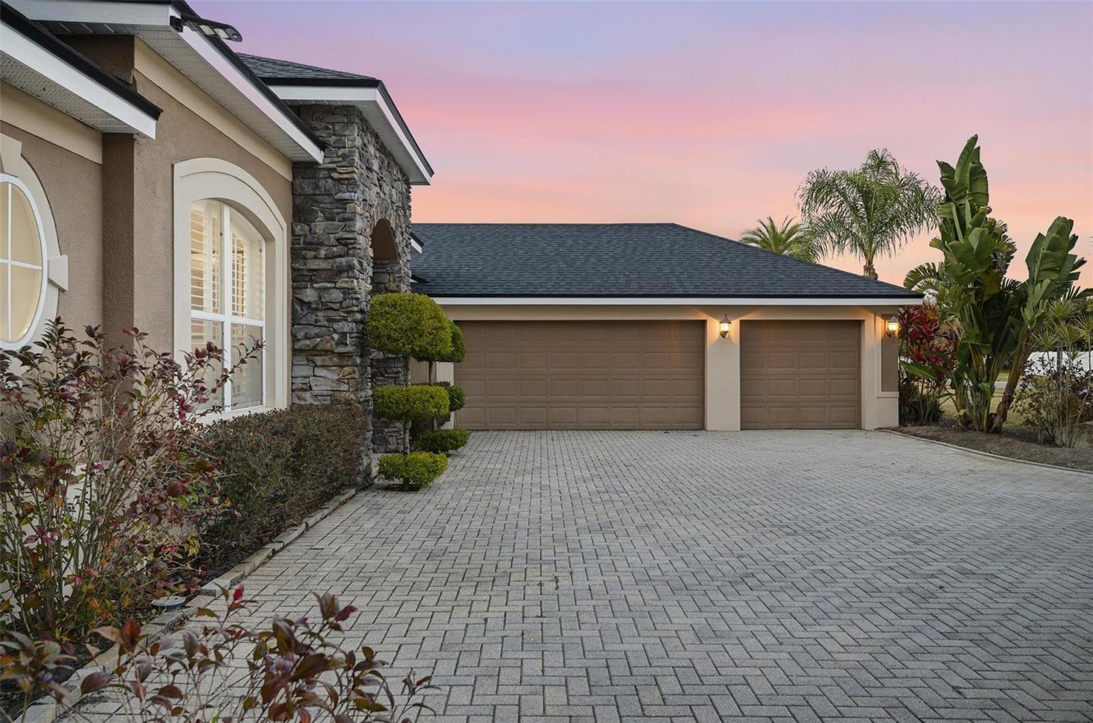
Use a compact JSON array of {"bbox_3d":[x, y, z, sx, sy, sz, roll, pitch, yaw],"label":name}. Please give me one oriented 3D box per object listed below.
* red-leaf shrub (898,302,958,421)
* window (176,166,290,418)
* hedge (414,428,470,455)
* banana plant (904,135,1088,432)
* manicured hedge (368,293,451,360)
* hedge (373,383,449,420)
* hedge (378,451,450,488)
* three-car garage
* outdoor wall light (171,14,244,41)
[{"bbox_3d":[7.660,0.060,15.300,1.250,2.450,1.200,0,0,0],"label":"red-leaf shrub"},{"bbox_3d":[-2.890,-0.600,6.980,0.200,2.420,2.470,0,0,0],"label":"window"},{"bbox_3d":[-1.560,1.190,11.100,0.840,0.350,0.820,0,0,0],"label":"hedge"},{"bbox_3d":[8.250,-1.430,13.950,3.100,5.350,2.700,0,0,0],"label":"banana plant"},{"bbox_3d":[-1.510,-0.390,8.350,0.910,0.730,0.880,0,0,0],"label":"manicured hedge"},{"bbox_3d":[-1.500,0.450,8.350,0.830,0.390,0.800,0,0,0],"label":"hedge"},{"bbox_3d":[-1.490,1.210,8.420,0.780,0.390,0.740,0,0,0],"label":"hedge"},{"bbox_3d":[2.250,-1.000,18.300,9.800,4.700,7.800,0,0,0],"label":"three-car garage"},{"bbox_3d":[-2.310,-2.280,5.170,0.460,0.180,0.200,0,0,0],"label":"outdoor wall light"}]

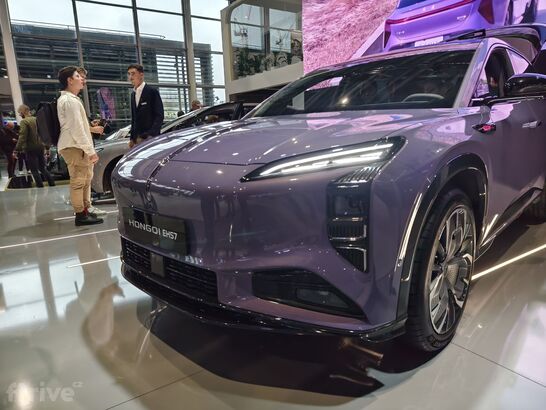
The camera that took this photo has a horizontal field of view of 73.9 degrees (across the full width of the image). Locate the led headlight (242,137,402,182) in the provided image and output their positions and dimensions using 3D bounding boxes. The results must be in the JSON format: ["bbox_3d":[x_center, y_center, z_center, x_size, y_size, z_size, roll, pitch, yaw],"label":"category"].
[{"bbox_3d":[0.174,-0.159,1.319,0.570,0.160,0.170,-2,11,1],"label":"led headlight"}]

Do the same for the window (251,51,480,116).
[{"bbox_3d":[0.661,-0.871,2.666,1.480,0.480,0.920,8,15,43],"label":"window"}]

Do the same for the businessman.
[{"bbox_3d":[-1.438,-0.728,4.376,0.360,1.820,0.520,-11,14,-40],"label":"businessman"}]

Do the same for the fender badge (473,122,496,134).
[{"bbox_3d":[1.036,-0.375,1.783,0.040,0.060,0.260,8,15,43],"label":"fender badge"}]

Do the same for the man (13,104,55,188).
[{"bbox_3d":[-5.198,-1.243,7.820,0.450,1.760,0.520,6,14,36],"label":"man"}]

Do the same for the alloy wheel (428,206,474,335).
[{"bbox_3d":[0.741,0.278,1.665,0.200,0.575,0.575,8,15,43],"label":"alloy wheel"}]

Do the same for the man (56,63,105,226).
[{"bbox_3d":[-2.270,-0.678,4.287,0.460,1.810,0.500,-6,12,-21],"label":"man"}]

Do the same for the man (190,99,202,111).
[{"bbox_3d":[-1.512,-1.280,7.465,0.380,1.740,0.500,-5,12,-18],"label":"man"}]

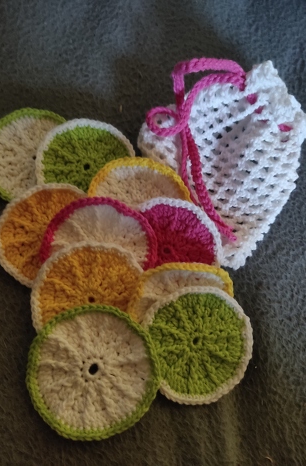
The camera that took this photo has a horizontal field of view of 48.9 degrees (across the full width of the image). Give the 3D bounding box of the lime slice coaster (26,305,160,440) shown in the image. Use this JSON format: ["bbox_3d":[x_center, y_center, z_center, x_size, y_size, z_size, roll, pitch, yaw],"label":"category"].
[{"bbox_3d":[-0.044,0.104,0.256,0.097,0.010,0.097,0,81,-5],"label":"lime slice coaster"}]

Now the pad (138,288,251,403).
[{"bbox_3d":[0.036,0.090,0.274,0.092,0.010,0.092,0,81,-6],"label":"pad"}]

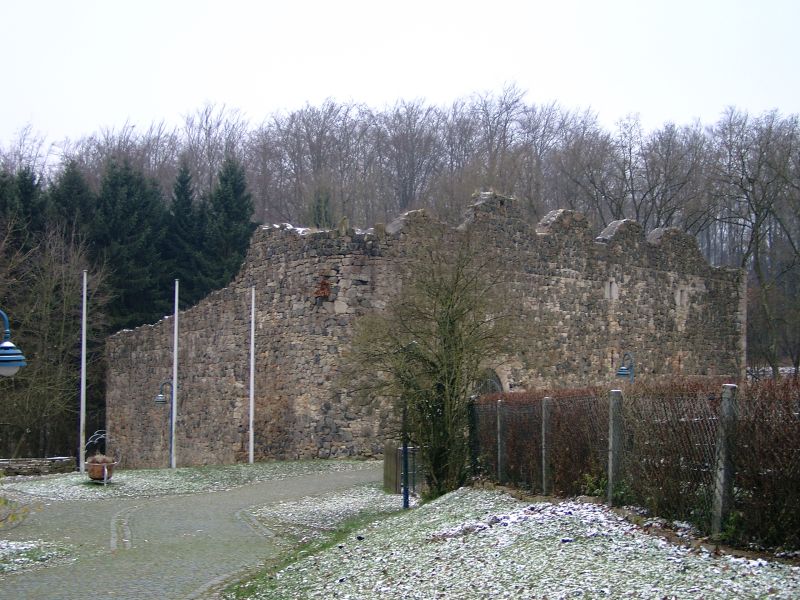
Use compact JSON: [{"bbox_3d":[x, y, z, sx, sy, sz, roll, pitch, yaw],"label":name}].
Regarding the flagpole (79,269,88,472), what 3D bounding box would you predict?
[{"bbox_3d":[-9.498,2.128,34.728,0.140,6.080,0.140,0,-2,0],"label":"flagpole"}]

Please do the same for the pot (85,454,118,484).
[{"bbox_3d":[-7.647,4.342,29.600,0.830,0.760,0.800,0,-2,0],"label":"pot"}]

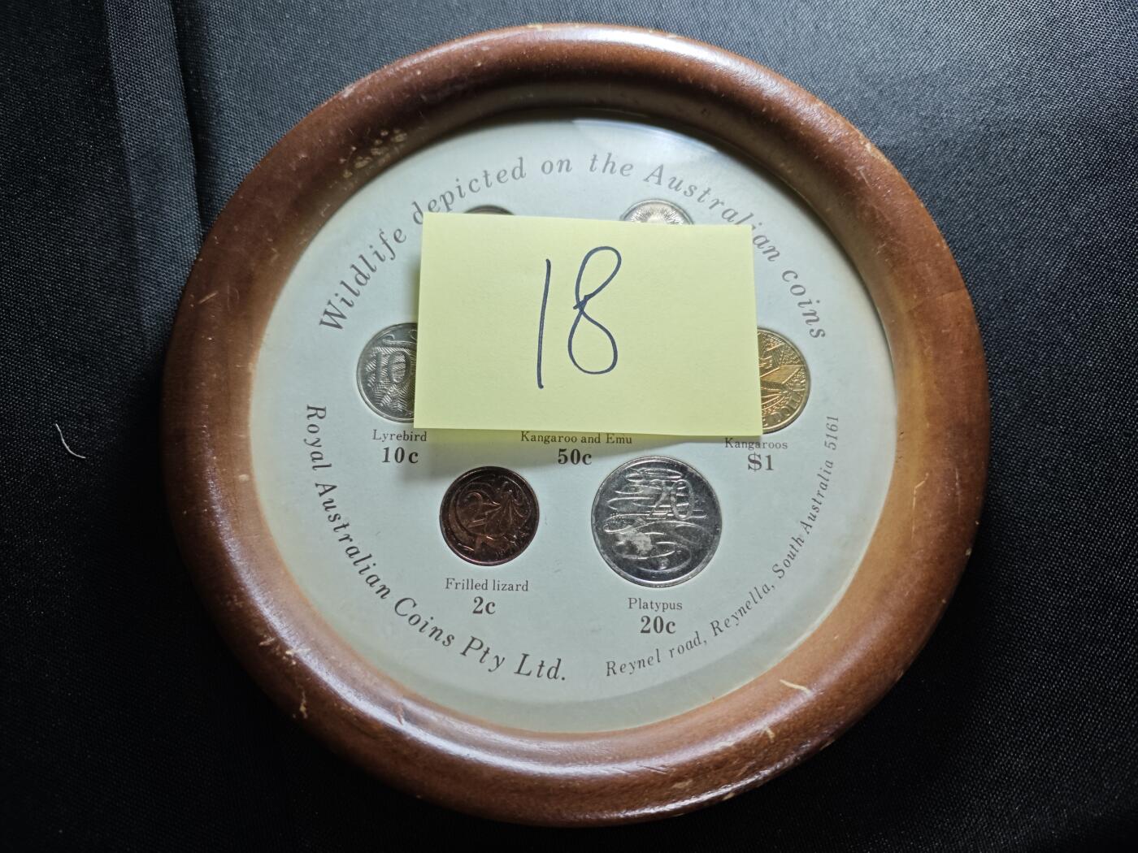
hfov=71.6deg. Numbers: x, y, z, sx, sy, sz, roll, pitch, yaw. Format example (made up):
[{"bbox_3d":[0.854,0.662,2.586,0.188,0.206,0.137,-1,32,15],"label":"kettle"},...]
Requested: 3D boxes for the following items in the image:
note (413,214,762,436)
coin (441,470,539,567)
[{"bbox_3d":[0.005,-0.023,0.176,0.076,0.002,0.051,1,77,-4],"label":"note"},{"bbox_3d":[-0.017,0.019,0.172,0.022,0.002,0.022,0,79,-1],"label":"coin"}]

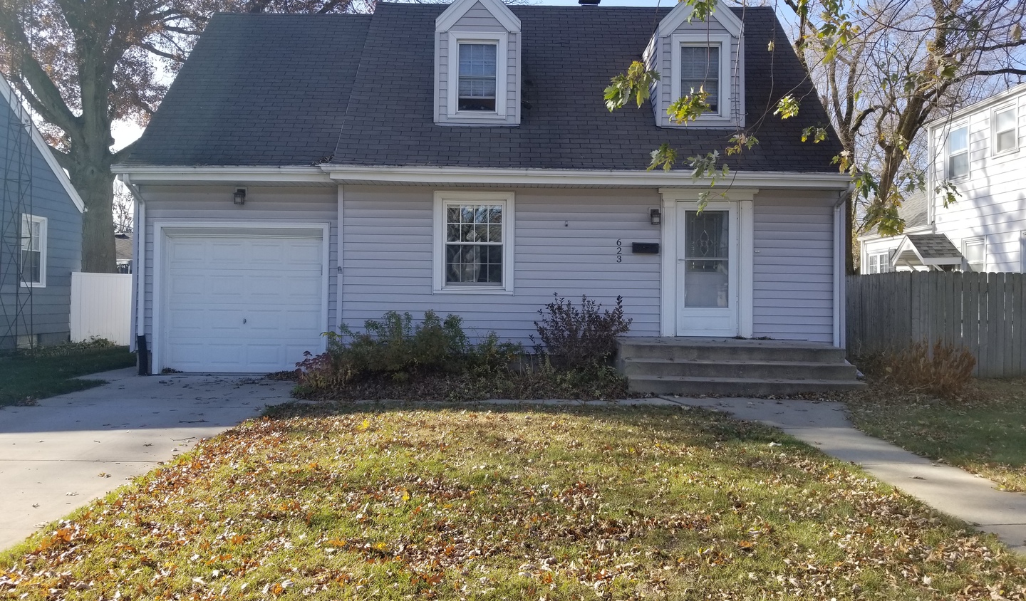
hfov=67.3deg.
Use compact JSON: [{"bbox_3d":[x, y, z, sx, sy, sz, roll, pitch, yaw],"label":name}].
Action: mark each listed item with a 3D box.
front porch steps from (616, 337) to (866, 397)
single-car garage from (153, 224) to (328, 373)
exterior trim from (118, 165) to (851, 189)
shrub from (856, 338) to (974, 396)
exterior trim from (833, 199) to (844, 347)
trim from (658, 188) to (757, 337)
[{"bbox_3d":[2.967,0.884,10.577,2.970,0.595,2.020,1,0,0],"label":"front porch steps"},{"bbox_3d":[-4.091,-0.027,11.711,2.618,2.255,0.300,1,0,0],"label":"single-car garage"},{"bbox_3d":[-0.421,-1.759,11.214,10.582,0.231,0.240,1,0,0],"label":"exterior trim"},{"bbox_3d":[5.400,0.882,10.280,1.548,0.727,1.100,1,0,0],"label":"shrub"},{"bbox_3d":[4.871,-0.390,11.526,0.168,2.277,0.130,1,0,0],"label":"exterior trim"},{"bbox_3d":[2.919,-0.561,11.547,1.462,2.225,0.140,1,0,0],"label":"trim"}]

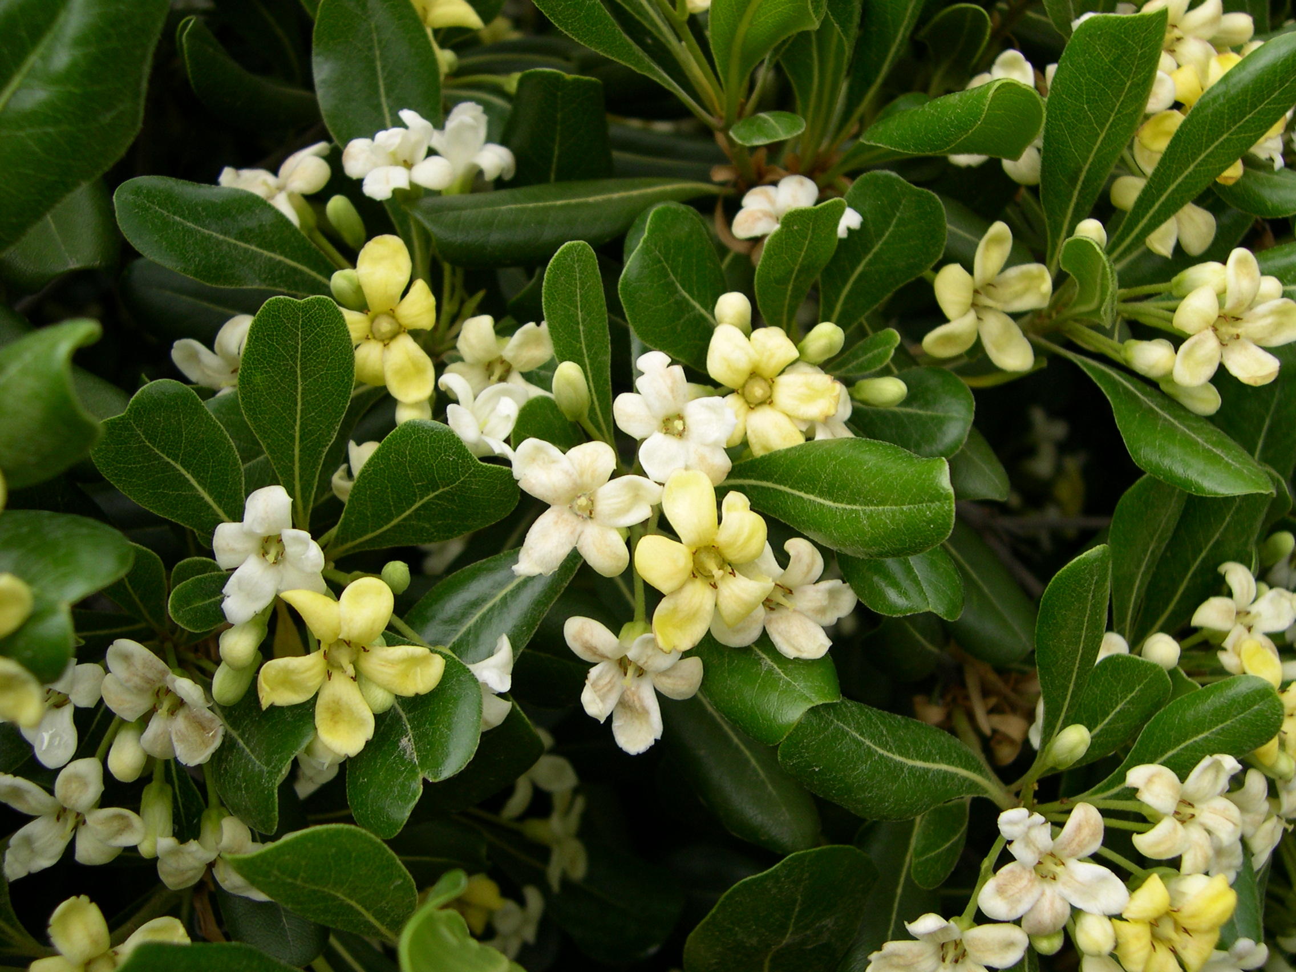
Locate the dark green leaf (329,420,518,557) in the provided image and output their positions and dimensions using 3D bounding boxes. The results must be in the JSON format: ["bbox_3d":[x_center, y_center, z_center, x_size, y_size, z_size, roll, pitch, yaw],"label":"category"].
[{"bbox_3d":[-0.044,0.001,0.276,0.044,0.025,0.009,-24,-19,18],"label":"dark green leaf"}]

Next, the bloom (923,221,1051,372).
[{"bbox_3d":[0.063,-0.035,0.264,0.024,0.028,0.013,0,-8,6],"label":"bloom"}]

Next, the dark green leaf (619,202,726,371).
[{"bbox_3d":[0.006,-0.038,0.278,0.023,0.041,0.009,-35,12,-4],"label":"dark green leaf"}]

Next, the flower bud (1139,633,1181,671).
[{"bbox_3d":[0.099,0.032,0.276,0.007,0.007,0.010,0,12,27],"label":"flower bud"}]

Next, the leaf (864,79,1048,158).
[{"bbox_3d":[0.061,-0.074,0.288,0.041,0.014,0.018,-8,48,18],"label":"leaf"}]

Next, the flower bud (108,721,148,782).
[{"bbox_3d":[-0.097,0.049,0.265,0.007,0.012,0.007,-3,-9,0],"label":"flower bud"}]

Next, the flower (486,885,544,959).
[{"bbox_3d":[-0.040,0.129,0.420,0.020,0.022,0.014,10,3,17],"label":"flower"}]

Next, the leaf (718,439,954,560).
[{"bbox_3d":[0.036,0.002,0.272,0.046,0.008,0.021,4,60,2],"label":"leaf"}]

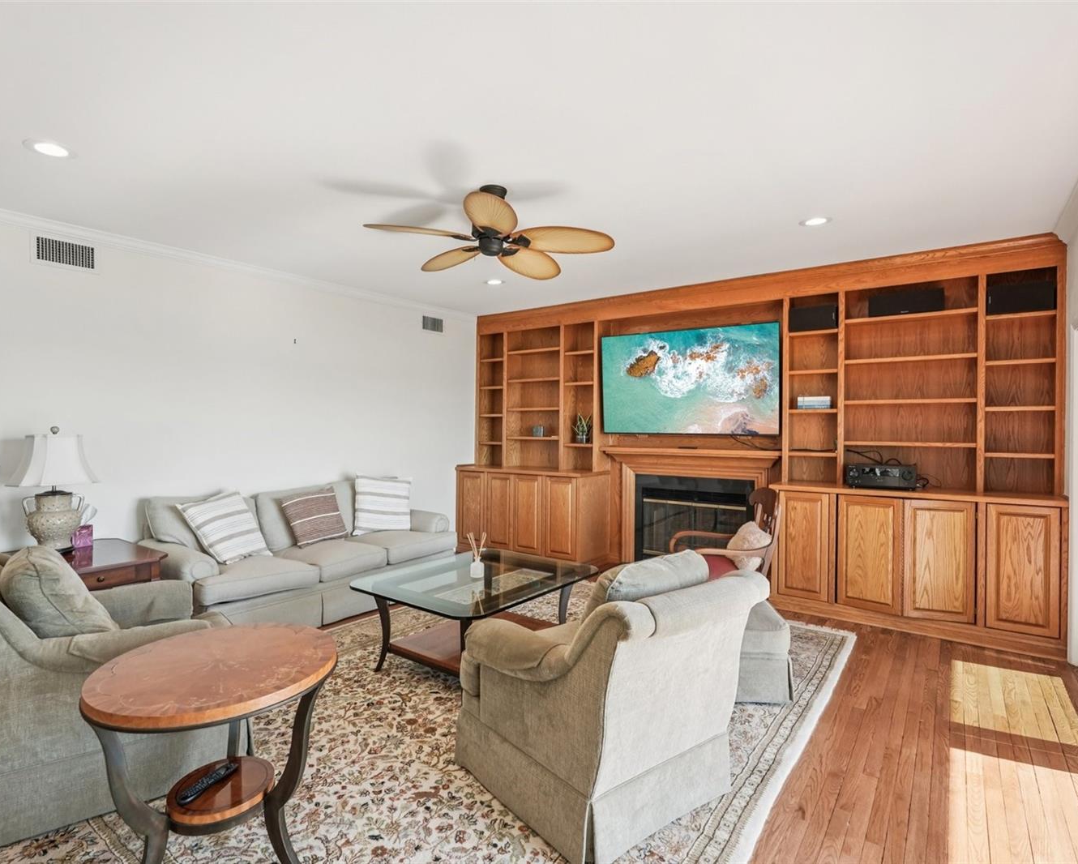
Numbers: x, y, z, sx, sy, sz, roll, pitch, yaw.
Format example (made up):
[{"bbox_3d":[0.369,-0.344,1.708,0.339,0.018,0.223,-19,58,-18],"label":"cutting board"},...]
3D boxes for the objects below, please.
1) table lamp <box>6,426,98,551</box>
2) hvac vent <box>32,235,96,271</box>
[{"bbox_3d":[-2.854,0.342,3.398,0.390,0.750,0.410,0,0,36],"label":"table lamp"},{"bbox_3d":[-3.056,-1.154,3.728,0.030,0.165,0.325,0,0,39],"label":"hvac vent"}]

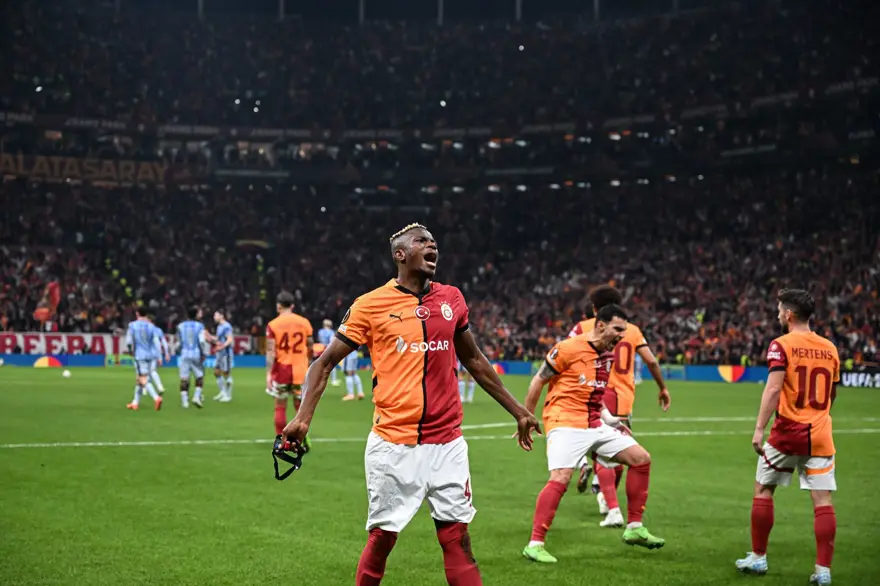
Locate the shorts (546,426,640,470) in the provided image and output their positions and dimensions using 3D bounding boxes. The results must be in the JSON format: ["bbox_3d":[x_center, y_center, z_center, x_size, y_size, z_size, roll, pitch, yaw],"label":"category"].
[{"bbox_3d":[0.976,0.957,10.950,0.420,0.380,0.440,-1,-2,44],"label":"shorts"}]

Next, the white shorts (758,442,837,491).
[{"bbox_3d":[2.084,0.941,10.000,0.440,0.420,0.300,0,-1,-12],"label":"white shorts"}]

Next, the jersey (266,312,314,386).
[{"bbox_3d":[-1.731,0.654,19.800,0.540,0.800,0.310,0,-1,-9],"label":"jersey"}]

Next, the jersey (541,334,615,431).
[{"bbox_3d":[0.897,0.582,11.000,0.460,0.660,0.310,2,15,-45],"label":"jersey"}]

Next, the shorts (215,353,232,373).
[{"bbox_3d":[-4.240,1.342,33.500,0.300,0.440,0.400,1,-1,-30],"label":"shorts"}]

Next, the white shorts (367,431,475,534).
[{"bbox_3d":[-0.083,0.732,6.900,0.430,0.460,0.300,0,-1,-15],"label":"white shorts"}]

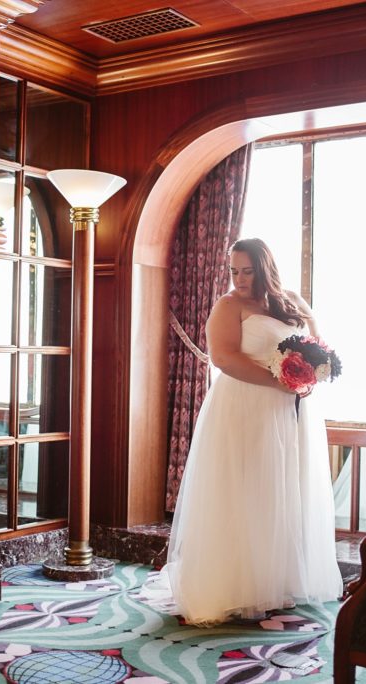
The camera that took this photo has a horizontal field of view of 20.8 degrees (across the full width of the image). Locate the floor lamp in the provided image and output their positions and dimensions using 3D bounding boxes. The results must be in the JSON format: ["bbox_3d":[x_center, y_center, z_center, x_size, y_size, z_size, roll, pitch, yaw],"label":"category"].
[{"bbox_3d":[-0.517,0.166,5.119,0.410,2.040,0.410,1,-1,0],"label":"floor lamp"}]

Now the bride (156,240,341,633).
[{"bbox_3d":[0.337,0.360,4.602,0.800,1.667,0.860,2,-1,-38],"label":"bride"}]

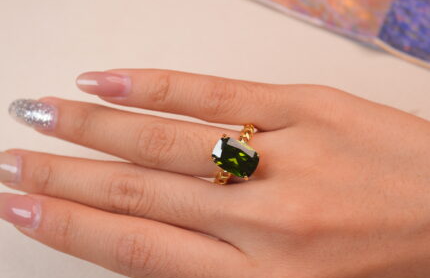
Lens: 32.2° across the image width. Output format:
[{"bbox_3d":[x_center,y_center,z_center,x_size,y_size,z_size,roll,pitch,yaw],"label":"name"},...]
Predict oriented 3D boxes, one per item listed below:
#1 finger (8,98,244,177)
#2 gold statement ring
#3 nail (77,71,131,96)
[{"bbox_3d":[-0.030,-0.002,0.251,0.084,0.017,0.018,11,76,9],"label":"finger"},{"bbox_3d":[0.007,0.005,0.243,0.013,0.025,0.021,28,82,3],"label":"gold statement ring"},{"bbox_3d":[-0.038,-0.019,0.255,0.018,0.004,0.009,3,75,11],"label":"nail"}]

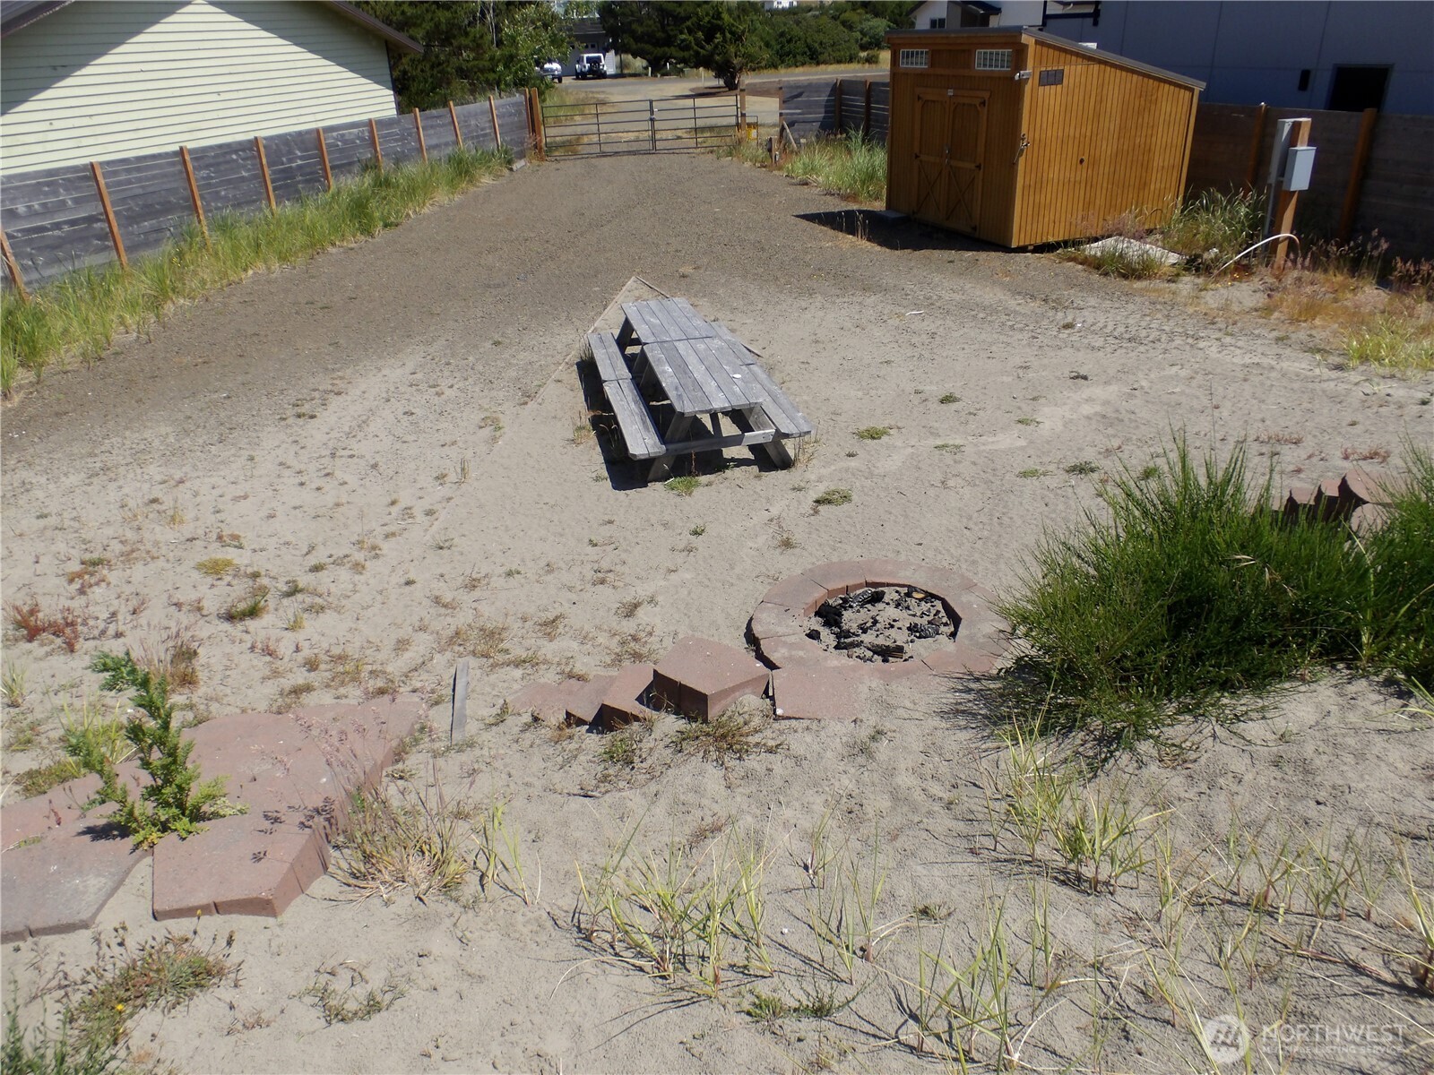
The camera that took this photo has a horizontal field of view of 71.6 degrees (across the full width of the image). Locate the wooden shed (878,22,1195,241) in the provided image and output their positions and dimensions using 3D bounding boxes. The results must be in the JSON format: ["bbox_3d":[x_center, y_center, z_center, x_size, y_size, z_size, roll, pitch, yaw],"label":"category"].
[{"bbox_3d":[5.038,-6.575,15.909,3.279,2.925,3.735,-13,28,-17],"label":"wooden shed"}]

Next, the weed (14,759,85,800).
[{"bbox_3d":[-2.295,0.825,3.415,0.210,0.080,0.140,-24,34,-35],"label":"weed"}]

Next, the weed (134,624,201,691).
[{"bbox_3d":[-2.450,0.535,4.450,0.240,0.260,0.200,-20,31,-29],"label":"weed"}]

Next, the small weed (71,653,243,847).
[{"bbox_3d":[-2.093,0.768,3.705,0.554,0.669,0.443,-23,33,-33],"label":"small weed"}]

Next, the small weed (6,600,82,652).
[{"bbox_3d":[-3.690,0.485,5.450,0.330,0.160,0.300,-23,33,-33],"label":"small weed"}]

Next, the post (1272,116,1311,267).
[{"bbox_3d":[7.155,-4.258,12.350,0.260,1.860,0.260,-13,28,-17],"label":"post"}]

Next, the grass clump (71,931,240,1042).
[{"bbox_3d":[-1.391,1.102,2.451,0.371,0.103,0.237,-24,34,-35],"label":"grass clump"}]

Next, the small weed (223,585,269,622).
[{"bbox_3d":[-2.982,0.411,6.299,0.268,0.184,0.214,-18,30,-25],"label":"small weed"}]

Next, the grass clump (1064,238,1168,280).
[{"bbox_3d":[5.163,-3.620,12.899,1.236,0.407,0.741,7,29,20],"label":"grass clump"}]

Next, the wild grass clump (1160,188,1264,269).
[{"bbox_3d":[6.460,-4.039,12.996,1.233,0.906,0.925,9,30,24],"label":"wild grass clump"}]

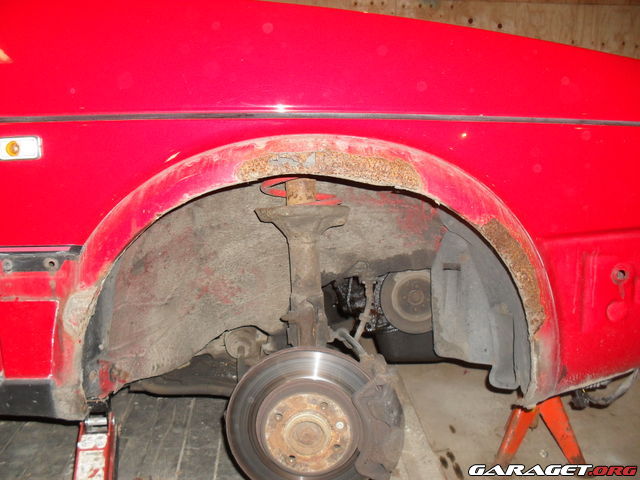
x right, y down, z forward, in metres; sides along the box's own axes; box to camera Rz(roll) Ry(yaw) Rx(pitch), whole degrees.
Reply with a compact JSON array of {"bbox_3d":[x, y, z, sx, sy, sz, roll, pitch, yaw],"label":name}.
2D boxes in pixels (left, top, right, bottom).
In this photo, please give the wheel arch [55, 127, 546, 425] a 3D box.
[{"bbox_3d":[-0.011,0.051,0.950,0.751,0.408,0.090,-1,12,-5],"label":"wheel arch"}]

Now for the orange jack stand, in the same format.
[{"bbox_3d":[0.499,0.337,1.455,0.215,0.300,0.200,3,12,14],"label":"orange jack stand"}]

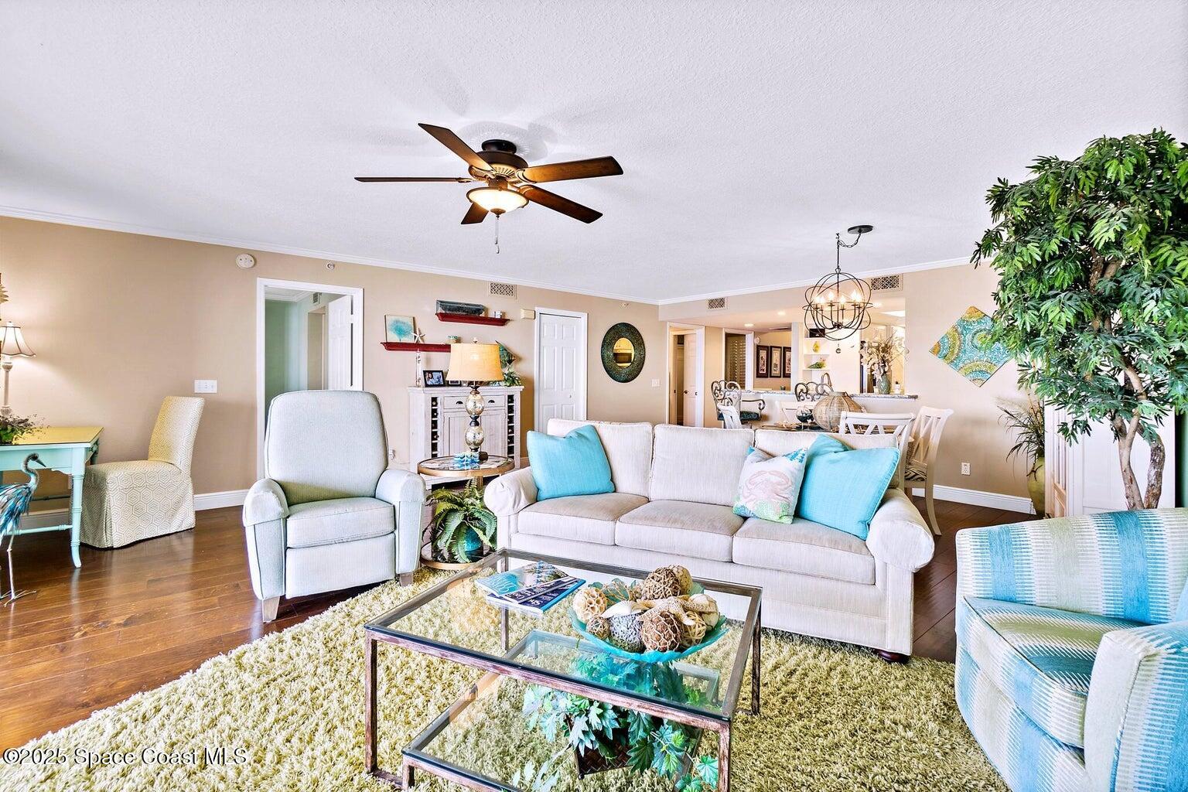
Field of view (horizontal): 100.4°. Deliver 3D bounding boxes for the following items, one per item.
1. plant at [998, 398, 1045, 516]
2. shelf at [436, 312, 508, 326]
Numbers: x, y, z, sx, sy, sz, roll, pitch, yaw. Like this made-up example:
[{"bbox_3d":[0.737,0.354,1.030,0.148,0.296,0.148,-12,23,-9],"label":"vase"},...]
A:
[{"bbox_3d":[3.847,0.536,4.214,0.550,1.060,0.600,-1,3,-40],"label":"plant"},{"bbox_3d":[-1.410,-0.884,5.833,0.890,0.080,0.140,-1,3,-40],"label":"shelf"}]

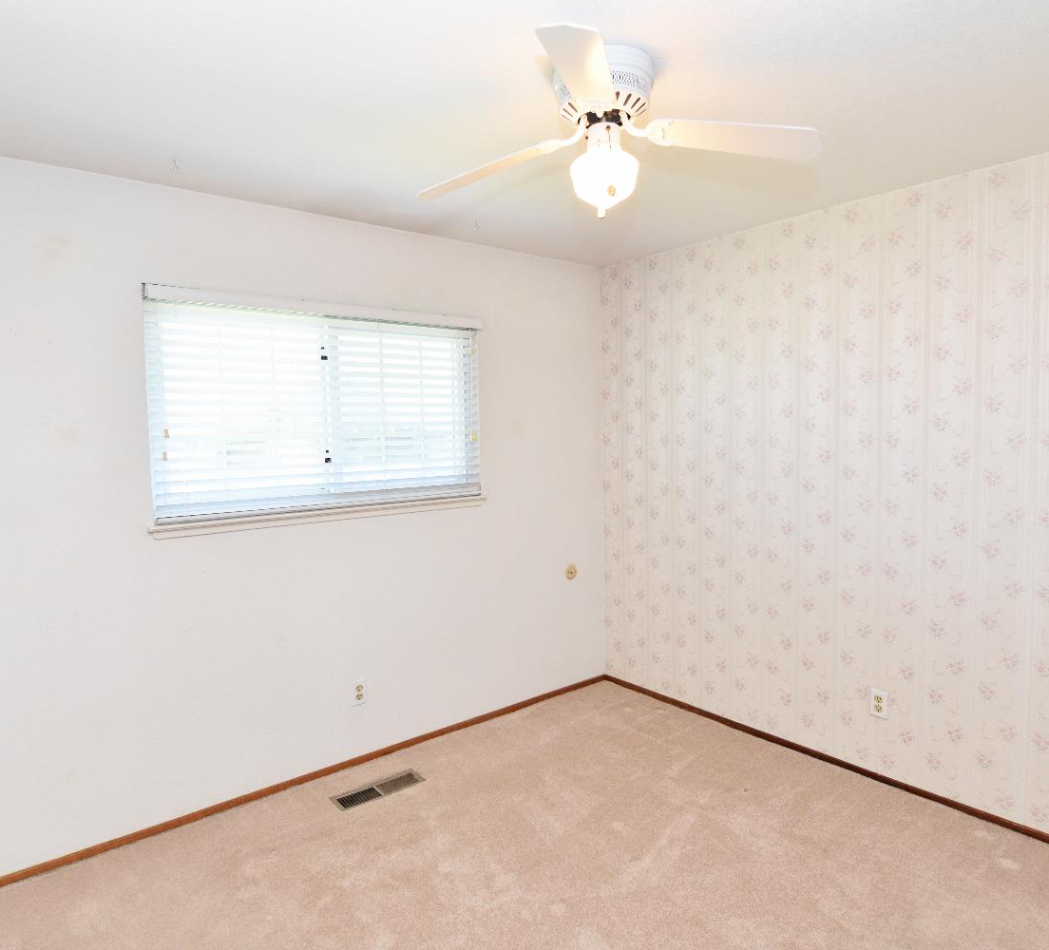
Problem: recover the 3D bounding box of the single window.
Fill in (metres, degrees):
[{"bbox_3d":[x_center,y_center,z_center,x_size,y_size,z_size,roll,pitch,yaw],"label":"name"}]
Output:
[{"bbox_3d":[-0.813,-0.289,2.772,1.455,0.895,0.100,-4,5,-36],"label":"single window"}]

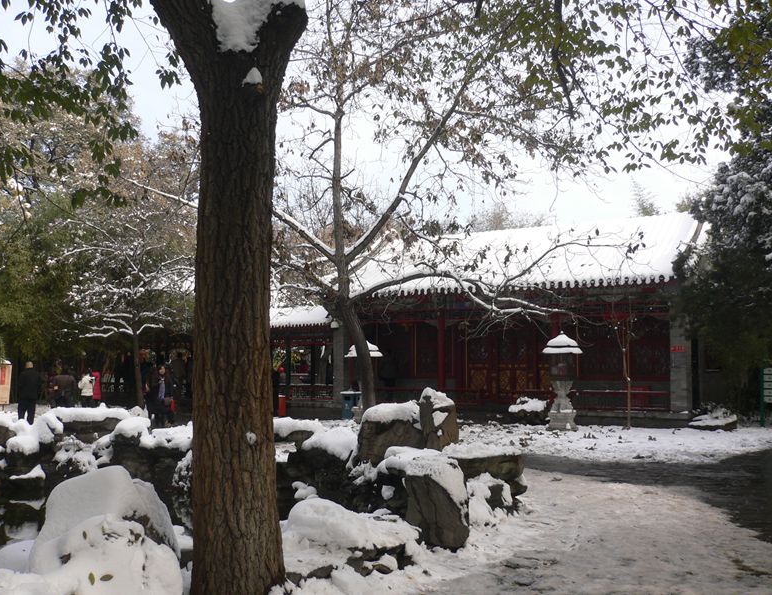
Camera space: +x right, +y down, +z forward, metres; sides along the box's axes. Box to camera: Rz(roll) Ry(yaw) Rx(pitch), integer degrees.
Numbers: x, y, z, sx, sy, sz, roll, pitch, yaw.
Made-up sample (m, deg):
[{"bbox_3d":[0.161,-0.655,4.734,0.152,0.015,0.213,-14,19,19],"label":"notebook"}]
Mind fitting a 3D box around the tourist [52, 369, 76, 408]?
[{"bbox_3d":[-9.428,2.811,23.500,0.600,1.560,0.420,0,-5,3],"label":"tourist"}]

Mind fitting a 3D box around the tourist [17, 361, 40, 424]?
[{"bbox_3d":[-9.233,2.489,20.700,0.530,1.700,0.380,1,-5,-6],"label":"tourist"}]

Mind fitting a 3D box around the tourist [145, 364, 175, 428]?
[{"bbox_3d":[-5.704,2.517,20.300,0.580,1.620,0.420,1,-5,-7],"label":"tourist"}]

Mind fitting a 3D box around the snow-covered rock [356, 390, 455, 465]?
[{"bbox_3d":[0.276,1.707,10.300,1.280,1.100,0.850,0,-5,0],"label":"snow-covered rock"}]

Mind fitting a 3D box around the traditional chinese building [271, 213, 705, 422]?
[{"bbox_3d":[4.060,0.791,26.136,12.000,6.100,8.200,-2,-6,25],"label":"traditional chinese building"}]

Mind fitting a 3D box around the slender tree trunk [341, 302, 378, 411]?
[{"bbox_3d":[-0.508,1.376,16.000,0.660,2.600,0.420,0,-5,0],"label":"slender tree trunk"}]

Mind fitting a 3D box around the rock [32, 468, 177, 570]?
[{"bbox_3d":[-1.964,1.549,5.600,1.000,0.720,0.800,2,-5,-18],"label":"rock"}]

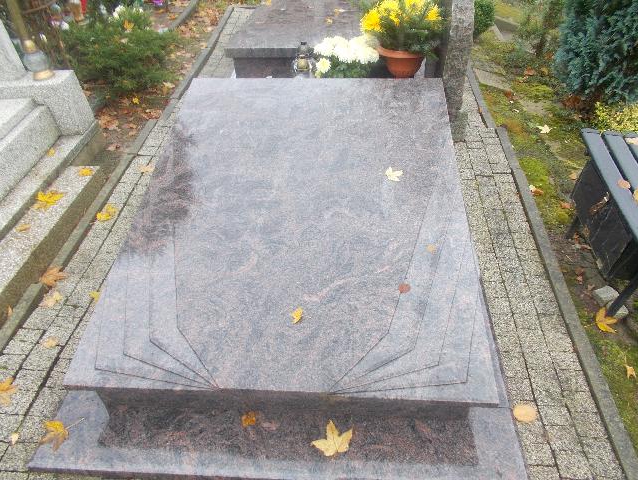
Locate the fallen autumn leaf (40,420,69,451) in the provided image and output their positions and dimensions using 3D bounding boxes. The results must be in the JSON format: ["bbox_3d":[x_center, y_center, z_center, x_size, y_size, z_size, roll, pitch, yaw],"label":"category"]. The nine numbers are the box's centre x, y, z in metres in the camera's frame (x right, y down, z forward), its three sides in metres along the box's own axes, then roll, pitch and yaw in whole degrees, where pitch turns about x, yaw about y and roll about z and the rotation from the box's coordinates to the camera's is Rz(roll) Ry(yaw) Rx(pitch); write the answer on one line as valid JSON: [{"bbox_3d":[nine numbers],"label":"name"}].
[{"bbox_3d":[-0.817,0.604,1.486,0.085,0.028,0.085,-31,48,-27],"label":"fallen autumn leaf"}]

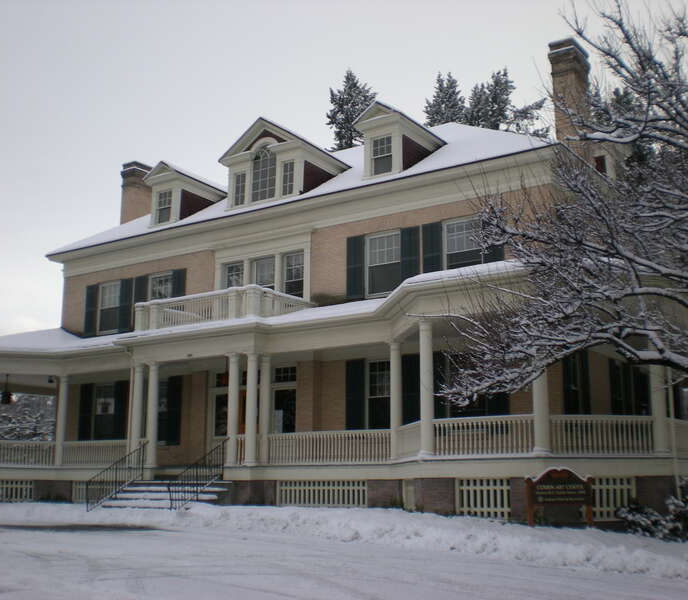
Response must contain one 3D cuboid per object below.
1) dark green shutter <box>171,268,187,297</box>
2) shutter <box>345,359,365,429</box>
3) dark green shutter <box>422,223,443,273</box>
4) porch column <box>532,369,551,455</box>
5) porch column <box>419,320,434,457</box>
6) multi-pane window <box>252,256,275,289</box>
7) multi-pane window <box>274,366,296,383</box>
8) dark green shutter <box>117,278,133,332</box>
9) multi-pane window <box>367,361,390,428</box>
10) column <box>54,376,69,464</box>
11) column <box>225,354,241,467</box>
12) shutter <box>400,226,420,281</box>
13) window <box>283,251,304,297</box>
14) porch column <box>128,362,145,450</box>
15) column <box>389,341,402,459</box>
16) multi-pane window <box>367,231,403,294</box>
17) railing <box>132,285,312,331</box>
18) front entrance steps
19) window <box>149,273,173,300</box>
[{"bbox_3d":[-5.470,-0.154,28.850,0.600,1.780,0.050,-8,-15,33],"label":"dark green shutter"},{"bbox_3d":[0.316,2.707,24.014,0.617,2.127,0.059,-8,-14,33],"label":"shutter"},{"bbox_3d":[2.376,-1.182,23.424,0.588,1.784,0.059,-8,-14,33],"label":"dark green shutter"},{"bbox_3d":[3.833,1.576,17.144,0.360,2.800,0.360,-8,-15,33],"label":"porch column"},{"bbox_3d":[1.699,1.826,17.951,0.343,2.842,0.343,0,-12,0],"label":"porch column"},{"bbox_3d":[-2.492,-0.402,27.028,0.950,1.820,0.120,-8,-15,33],"label":"multi-pane window"},{"bbox_3d":[-1.683,2.162,25.527,0.833,0.490,0.127,-8,-14,33],"label":"multi-pane window"},{"bbox_3d":[-7.098,0.190,28.454,0.594,1.785,0.050,-8,-15,33],"label":"dark green shutter"},{"bbox_3d":[1.077,2.620,23.584,1.117,2.117,0.147,-8,-14,33],"label":"multi-pane window"},{"bbox_3d":[-8.865,3.788,27.577,0.360,2.800,0.360,-8,-15,33],"label":"column"},{"bbox_3d":[-2.762,2.704,21.818,0.310,2.763,0.310,0,-12,0],"label":"column"},{"bbox_3d":[1.803,-1.144,24.150,0.600,1.780,0.050,-8,-15,33],"label":"shutter"},{"bbox_3d":[-1.425,-0.574,24.842,0.743,1.650,0.150,-8,-15,33],"label":"window"},{"bbox_3d":[-5.916,3.270,24.966,0.360,2.800,0.360,-8,-15,33],"label":"porch column"},{"bbox_3d":[1.203,2.363,20.524,0.343,2.842,0.343,0,-12,0],"label":"column"},{"bbox_3d":[1.055,-0.938,23.263,1.090,1.766,0.150,-8,-15,33],"label":"multi-pane window"},{"bbox_3d":[-3.370,0.550,25.060,4.341,0.921,2.940,-8,-14,33],"label":"railing"},{"bbox_3d":[-4.269,4.778,21.602,3.490,0.675,1.274,-8,-15,33],"label":"front entrance steps"},{"bbox_3d":[-5.788,0.018,27.700,1.069,1.772,0.150,-8,-15,33],"label":"window"}]

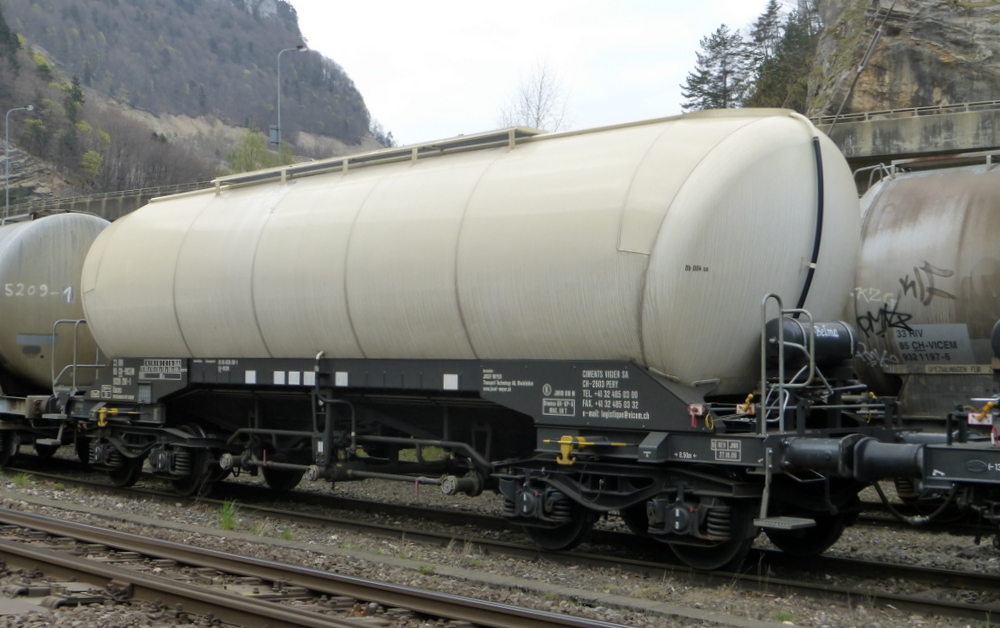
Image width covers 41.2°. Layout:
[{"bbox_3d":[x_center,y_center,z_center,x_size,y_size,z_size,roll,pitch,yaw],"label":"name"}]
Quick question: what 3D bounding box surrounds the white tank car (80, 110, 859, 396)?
[{"bbox_3d":[-1.170,-0.405,15.608,2.950,3.060,11.500,3,-3,-43],"label":"white tank car"}]

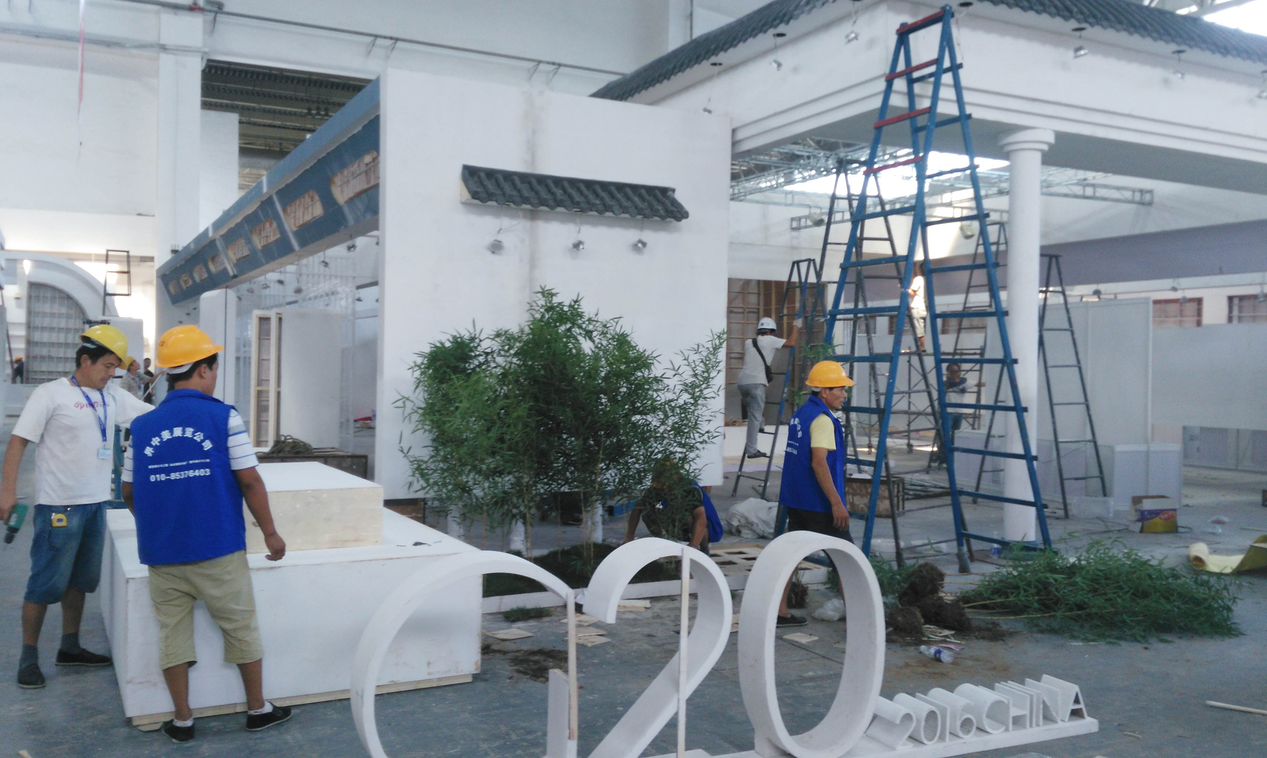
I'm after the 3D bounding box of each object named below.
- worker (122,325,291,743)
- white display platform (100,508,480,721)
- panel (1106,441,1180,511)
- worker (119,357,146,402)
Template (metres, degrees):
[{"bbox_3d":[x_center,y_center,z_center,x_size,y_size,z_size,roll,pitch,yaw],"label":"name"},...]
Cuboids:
[{"bbox_3d":[-1.801,0.658,4.202,0.640,1.740,0.450,1,0,-3],"label":"worker"},{"bbox_3d":[-2.126,1.198,5.671,1.648,0.640,2.369,1,0,-30],"label":"white display platform"},{"bbox_3d":[6.419,1.226,12.168,1.060,0.800,0.150,1,0,-20],"label":"panel"},{"bbox_3d":[-8.210,0.517,16.202,0.580,1.730,0.520,1,0,-5],"label":"worker"}]

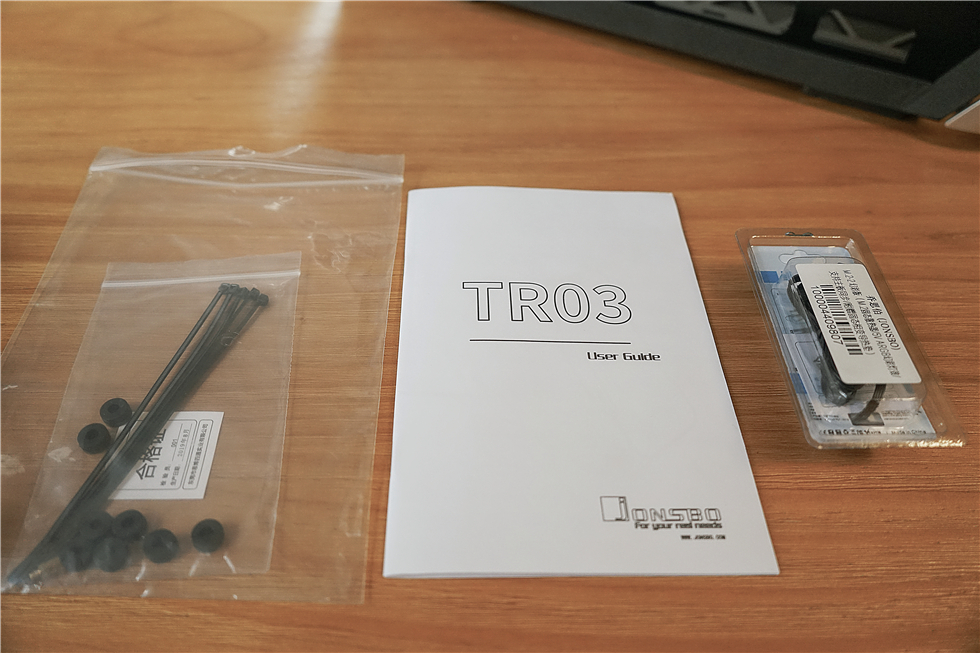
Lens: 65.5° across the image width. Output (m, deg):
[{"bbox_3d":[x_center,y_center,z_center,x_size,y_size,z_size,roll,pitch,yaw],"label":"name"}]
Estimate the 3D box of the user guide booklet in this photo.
[{"bbox_3d":[0.031,0.008,0.337,0.141,0.004,0.210,0,50,-3],"label":"user guide booklet"}]

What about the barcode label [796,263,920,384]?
[{"bbox_3d":[0.157,-0.003,0.327,0.032,0.001,0.067,1,51,-3],"label":"barcode label"}]

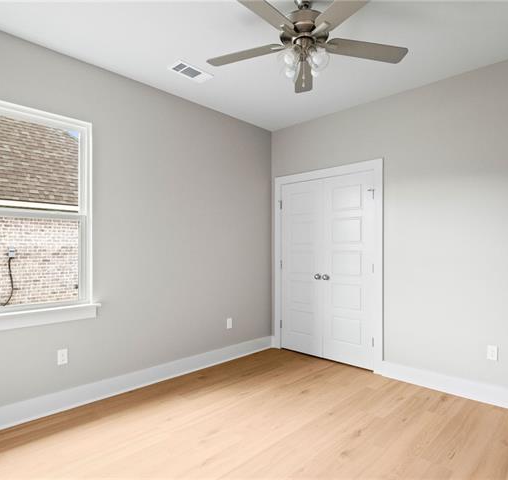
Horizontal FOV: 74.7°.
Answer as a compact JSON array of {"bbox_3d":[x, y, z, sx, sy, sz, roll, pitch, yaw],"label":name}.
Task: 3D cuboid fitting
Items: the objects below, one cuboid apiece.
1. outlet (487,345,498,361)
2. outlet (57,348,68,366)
[{"bbox_3d":[1.942,0.921,2.715,0.072,0.116,0.009,-1,-1,42],"label":"outlet"},{"bbox_3d":[-1.488,0.908,2.585,0.072,0.116,0.009,1,-1,-45],"label":"outlet"}]

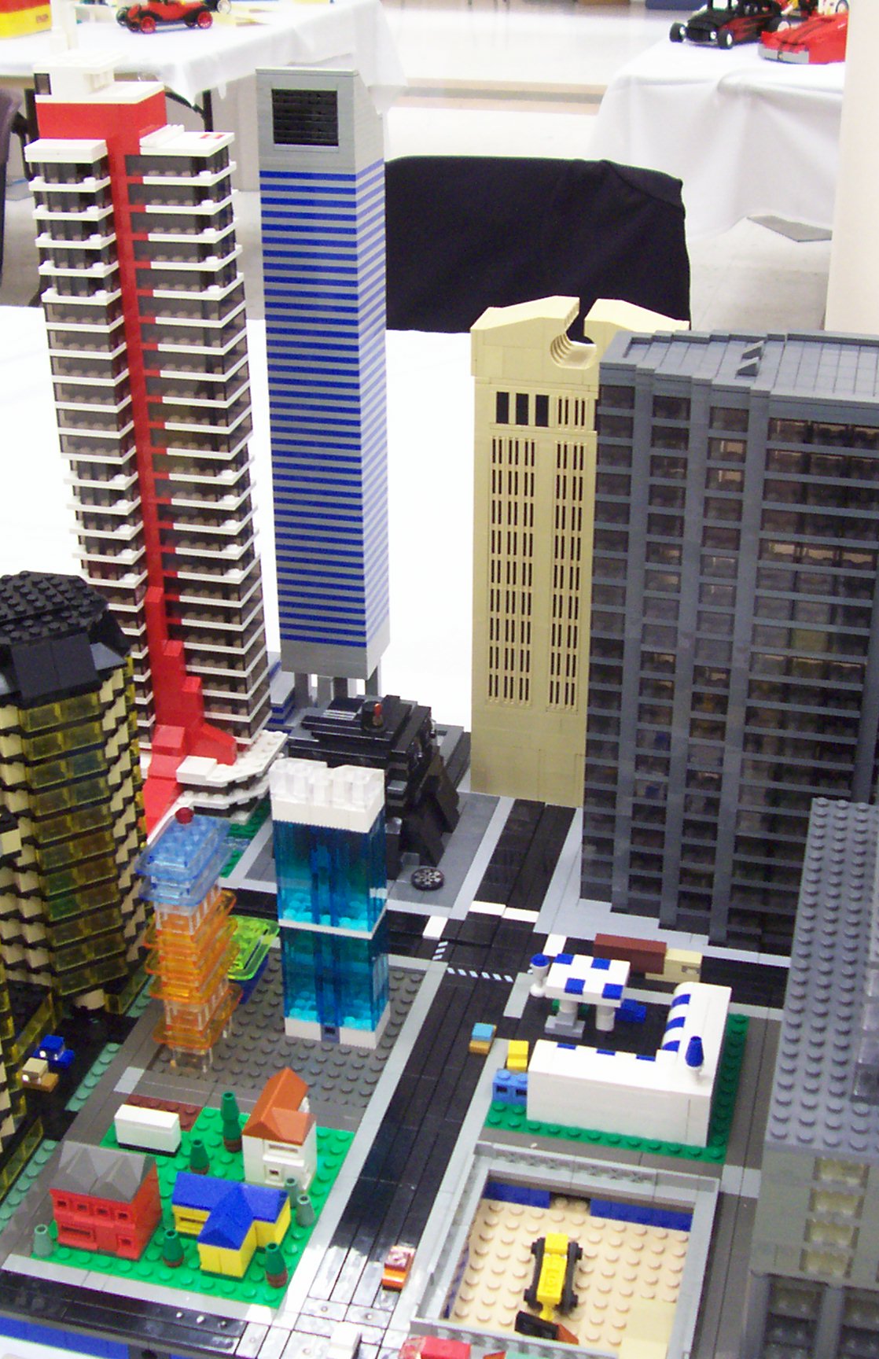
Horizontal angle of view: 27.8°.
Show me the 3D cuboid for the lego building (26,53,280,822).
[{"bbox_3d":[-0.137,-0.108,0.869,0.090,0.371,0.077,6,27,13],"label":"lego building"}]

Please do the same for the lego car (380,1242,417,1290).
[{"bbox_3d":[-0.015,0.209,0.637,0.008,0.009,0.017,6,27,13],"label":"lego car"}]

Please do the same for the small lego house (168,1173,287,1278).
[{"bbox_3d":[-0.078,0.196,0.644,0.040,0.026,0.033,6,27,13],"label":"small lego house"}]

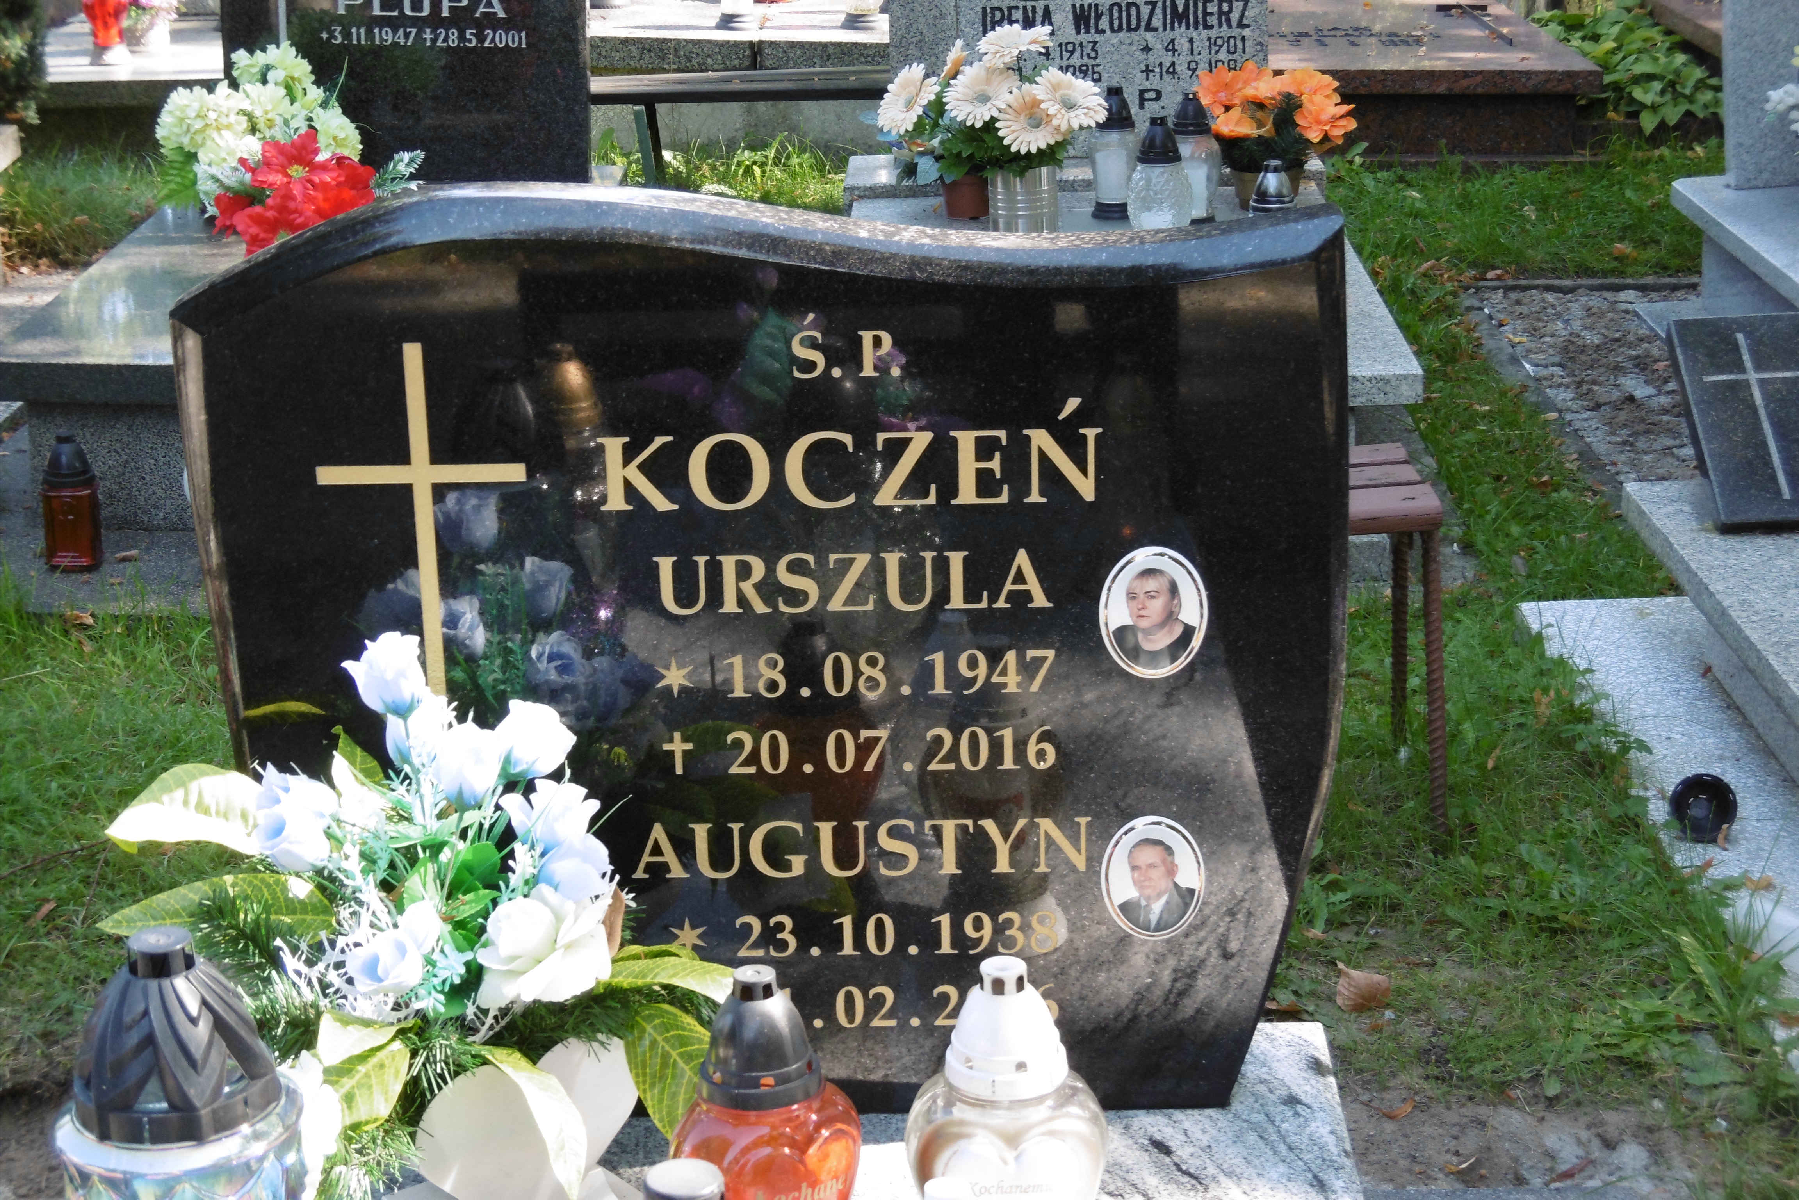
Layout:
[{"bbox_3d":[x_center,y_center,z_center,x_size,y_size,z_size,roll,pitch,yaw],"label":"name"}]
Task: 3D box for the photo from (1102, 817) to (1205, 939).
[{"bbox_3d":[0.212,0.233,2.955,0.088,0.116,0.010,0,21,1],"label":"photo"}]

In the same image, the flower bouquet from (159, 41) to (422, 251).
[{"bbox_3d":[-1.207,-0.900,6.896,0.460,0.358,0.360,0,17,1],"label":"flower bouquet"}]

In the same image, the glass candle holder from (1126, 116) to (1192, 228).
[{"bbox_3d":[0.435,-0.726,5.955,0.112,0.200,0.112,-1,17,0],"label":"glass candle holder"}]

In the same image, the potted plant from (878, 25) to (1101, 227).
[{"bbox_3d":[0.161,-0.798,5.935,0.375,0.355,0.300,-1,17,0],"label":"potted plant"}]

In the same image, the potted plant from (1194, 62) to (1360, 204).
[{"bbox_3d":[0.656,-0.817,6.119,0.275,0.262,0.230,-1,17,0],"label":"potted plant"}]

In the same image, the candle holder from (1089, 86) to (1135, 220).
[{"bbox_3d":[0.405,-0.854,6.748,0.087,0.243,0.087,0,17,1],"label":"candle holder"}]

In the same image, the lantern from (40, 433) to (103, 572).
[{"bbox_3d":[-1.352,-0.166,5.747,0.080,0.215,0.080,0,17,1],"label":"lantern"}]

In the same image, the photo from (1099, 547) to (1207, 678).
[{"bbox_3d":[0.189,0.011,2.614,0.081,0.102,0.009,-1,17,0],"label":"photo"}]

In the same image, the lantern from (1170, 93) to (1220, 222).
[{"bbox_3d":[0.498,-0.765,6.031,0.104,0.228,0.104,-1,17,0],"label":"lantern"}]

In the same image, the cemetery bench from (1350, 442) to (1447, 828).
[{"bbox_3d":[0.177,0.045,4.808,1.050,0.430,0.400,0,17,1],"label":"cemetery bench"}]

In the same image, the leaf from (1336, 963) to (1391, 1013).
[{"bbox_3d":[0.473,0.391,3.616,0.055,0.040,0.045,-1,17,0],"label":"leaf"}]

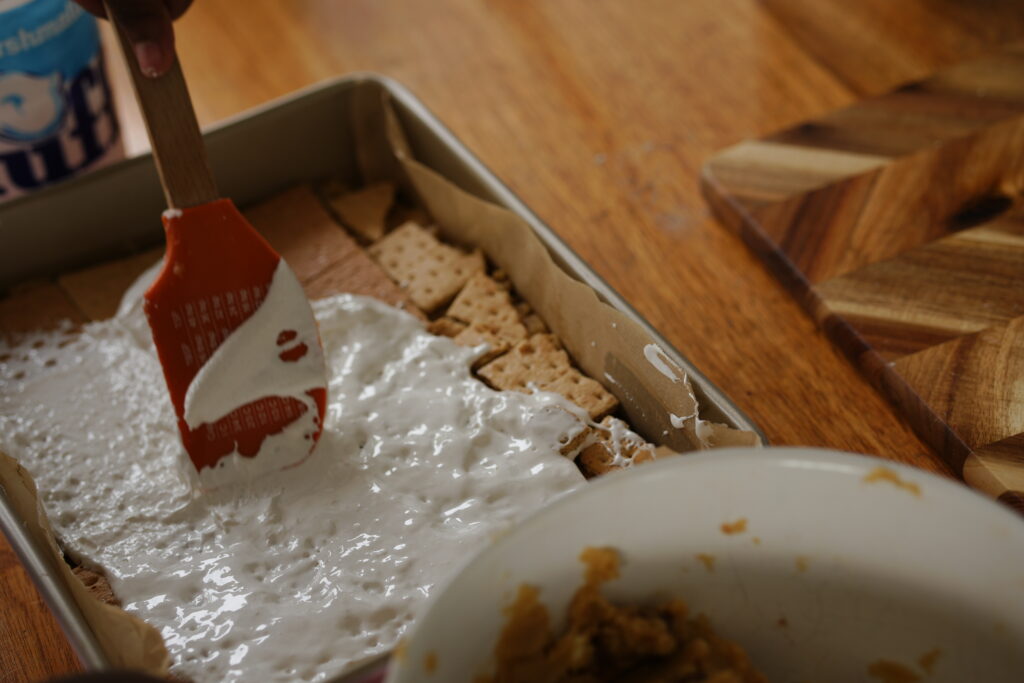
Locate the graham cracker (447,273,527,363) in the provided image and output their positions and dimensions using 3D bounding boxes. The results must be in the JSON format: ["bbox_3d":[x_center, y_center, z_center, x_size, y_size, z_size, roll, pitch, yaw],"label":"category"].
[{"bbox_3d":[-0.013,-0.008,0.964,0.035,0.006,0.047,-26,43,-25],"label":"graham cracker"}]

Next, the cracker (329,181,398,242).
[{"bbox_3d":[-0.057,-0.054,1.034,0.030,0.006,0.044,-24,42,-22],"label":"cracker"}]

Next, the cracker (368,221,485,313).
[{"bbox_3d":[-0.035,-0.030,0.995,0.041,0.006,0.055,-28,44,-26],"label":"cracker"}]

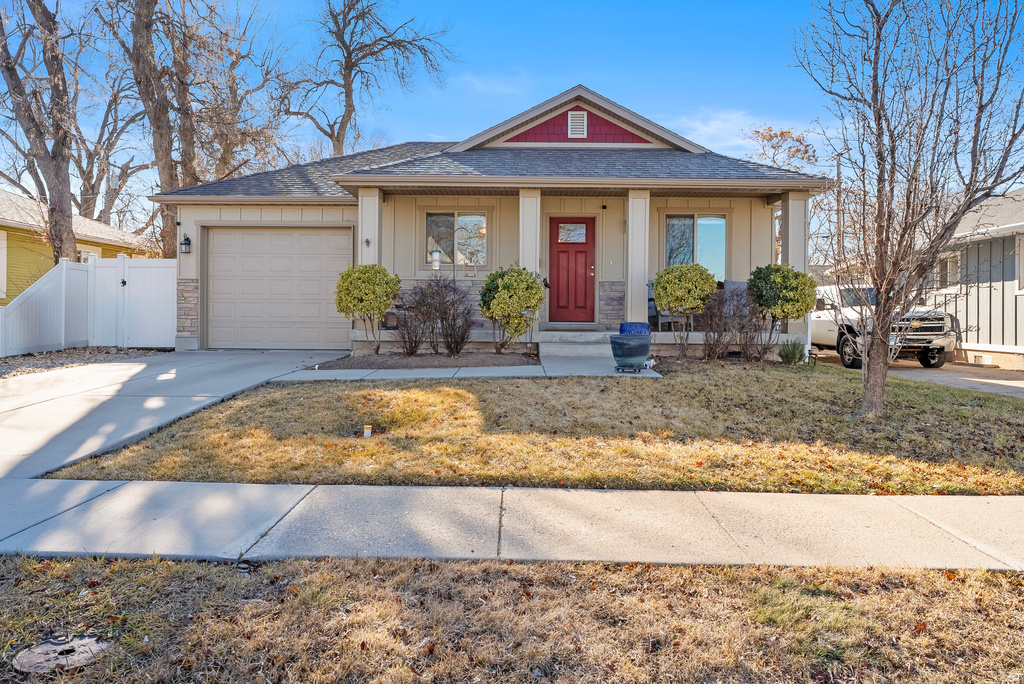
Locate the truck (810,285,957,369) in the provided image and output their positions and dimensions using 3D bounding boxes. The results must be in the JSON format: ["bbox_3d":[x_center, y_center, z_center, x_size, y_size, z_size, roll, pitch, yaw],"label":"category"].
[{"bbox_3d":[8.870,-0.540,18.000,2.050,1.950,6.100,0,3,0],"label":"truck"}]

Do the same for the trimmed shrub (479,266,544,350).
[{"bbox_3d":[0.010,-0.530,11.150,1.020,1.420,1.000,0,3,0],"label":"trimmed shrub"}]

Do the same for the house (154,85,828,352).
[{"bbox_3d":[-0.820,-2.450,17.000,12.400,5.100,11.000,0,3,0],"label":"house"}]

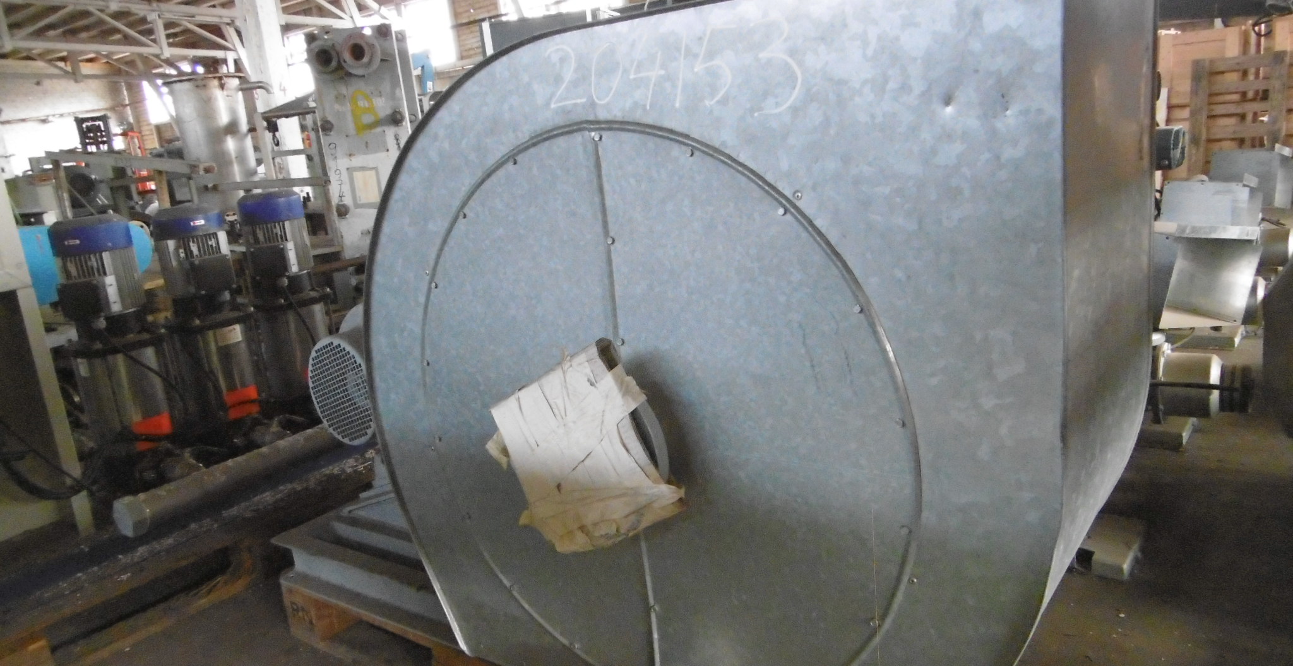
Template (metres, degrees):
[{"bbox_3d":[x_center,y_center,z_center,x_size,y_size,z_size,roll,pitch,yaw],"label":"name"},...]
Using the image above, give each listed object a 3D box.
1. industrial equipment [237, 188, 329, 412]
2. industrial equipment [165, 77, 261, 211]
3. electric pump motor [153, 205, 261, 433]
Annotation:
[{"bbox_3d":[-1.089,-0.066,2.777,0.225,0.720,0.250,-17,16,-43],"label":"industrial equipment"},{"bbox_3d":[-2.084,-0.914,4.363,0.335,0.625,0.335,-6,12,0],"label":"industrial equipment"},{"bbox_3d":[-1.240,-0.011,2.583,0.225,0.720,0.250,-17,16,-43],"label":"electric pump motor"}]

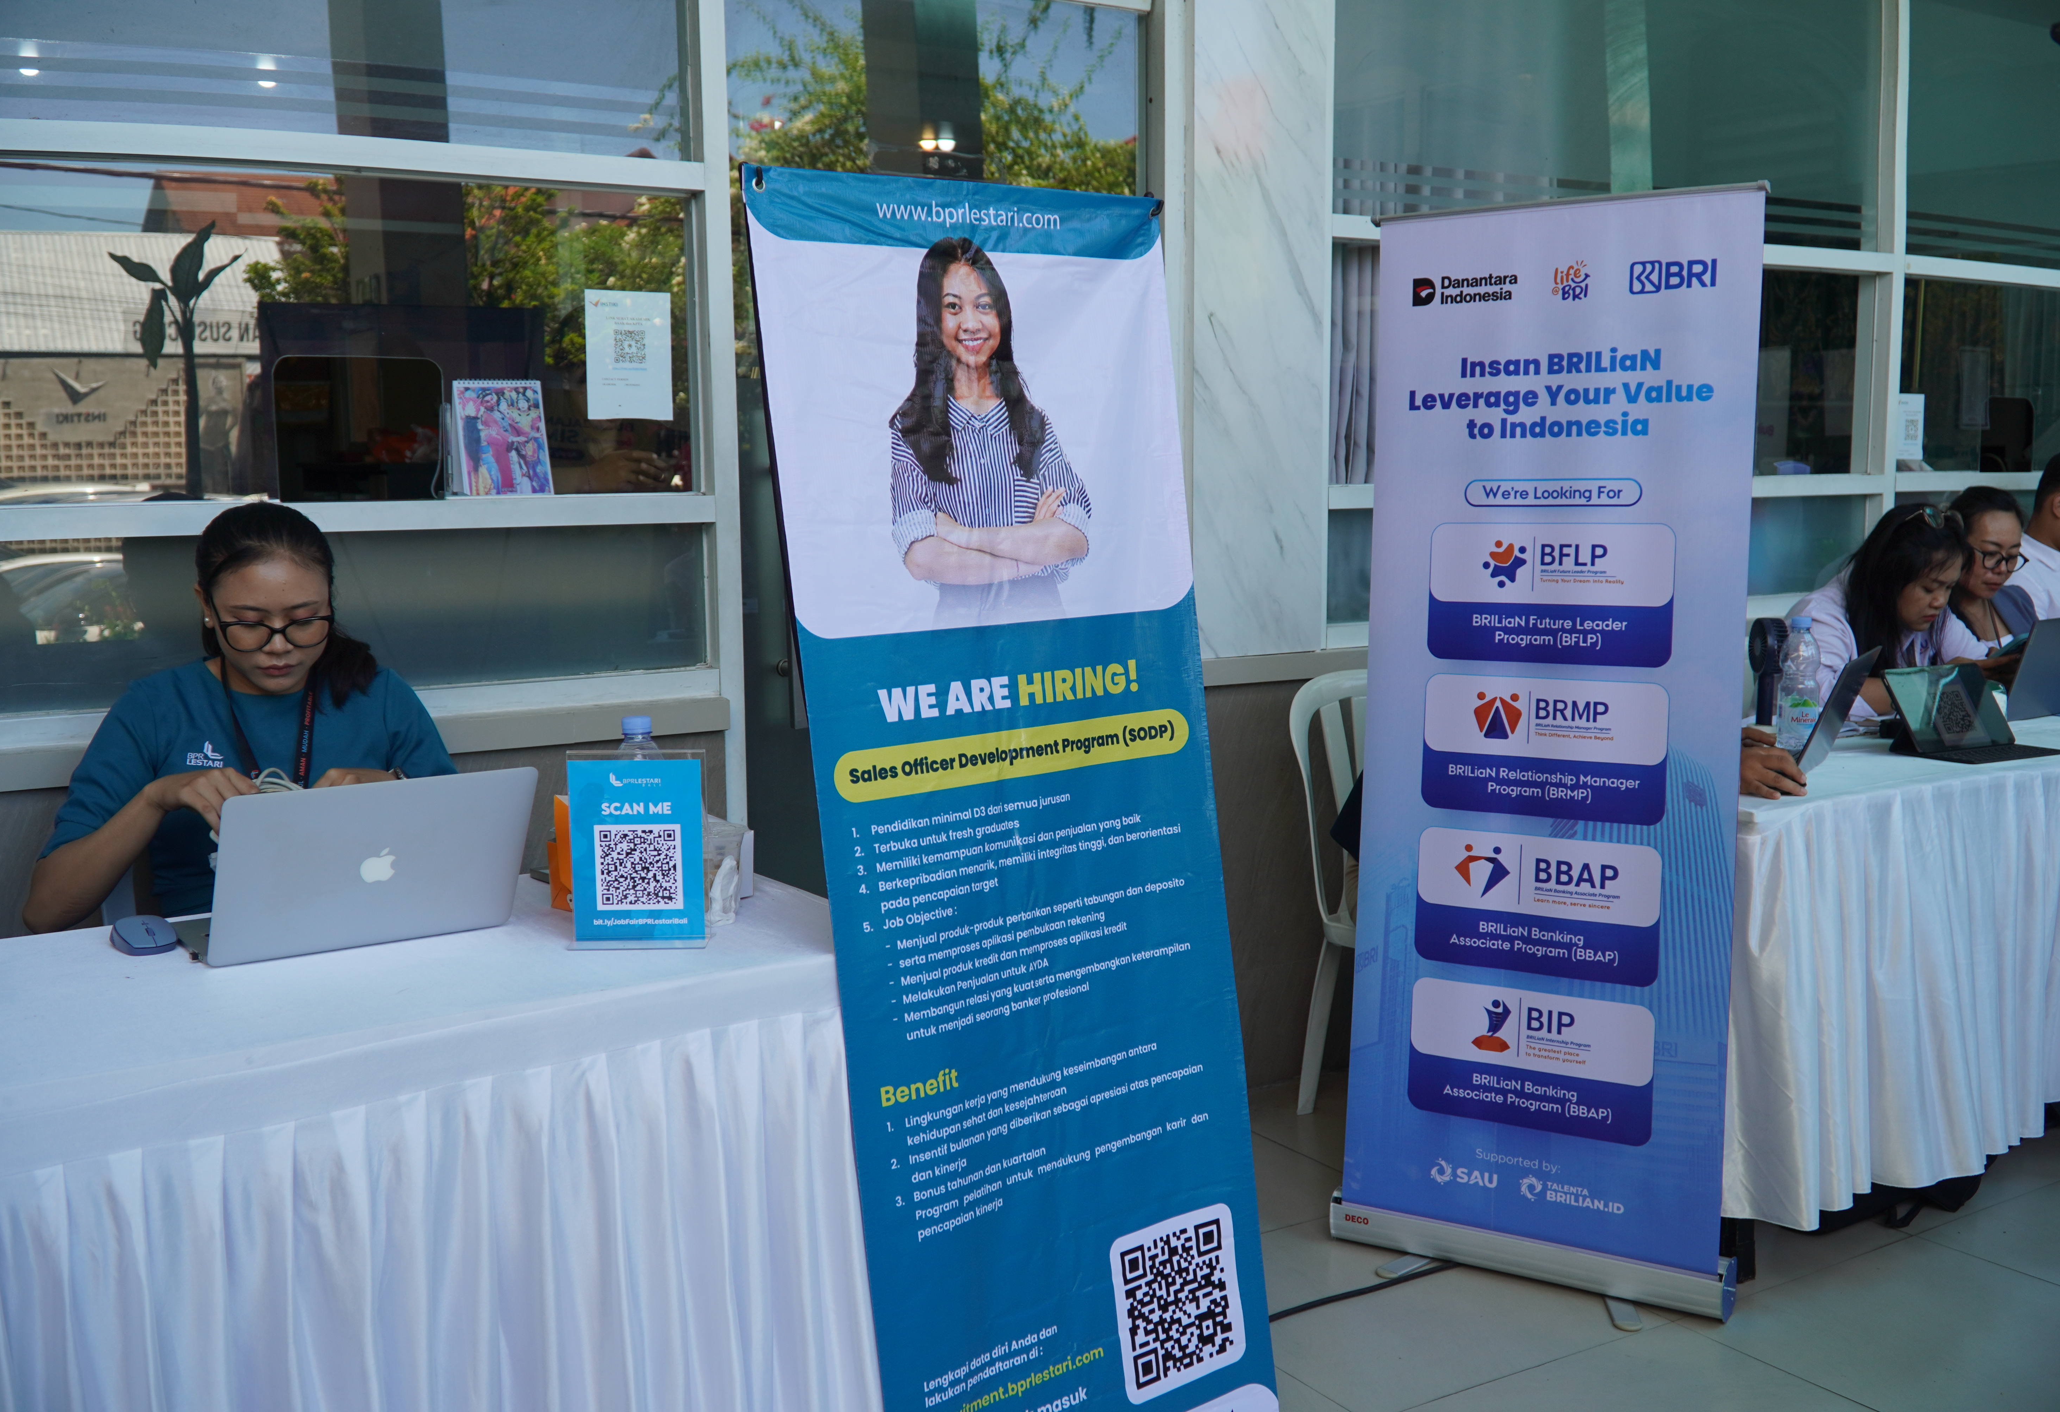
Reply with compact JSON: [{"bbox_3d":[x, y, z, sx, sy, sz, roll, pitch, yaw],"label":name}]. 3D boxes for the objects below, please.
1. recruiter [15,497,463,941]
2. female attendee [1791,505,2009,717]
[{"bbox_3d":[-0.995,0.366,2.305,0.520,1.260,0.660,-4,6,-30],"label":"recruiter"},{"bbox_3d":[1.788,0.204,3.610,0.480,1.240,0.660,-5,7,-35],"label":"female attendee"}]

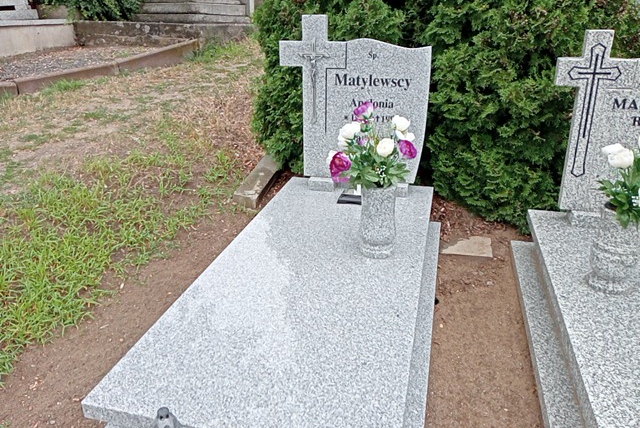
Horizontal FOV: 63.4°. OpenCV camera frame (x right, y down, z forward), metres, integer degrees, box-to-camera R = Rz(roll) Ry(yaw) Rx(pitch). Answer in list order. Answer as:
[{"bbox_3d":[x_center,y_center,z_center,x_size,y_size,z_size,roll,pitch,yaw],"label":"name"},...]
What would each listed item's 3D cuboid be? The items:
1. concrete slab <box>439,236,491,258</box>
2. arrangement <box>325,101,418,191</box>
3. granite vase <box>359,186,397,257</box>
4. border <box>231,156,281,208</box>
[{"bbox_3d":[0.776,0.188,2.750,0.263,0.041,0.243,7,24,16],"label":"concrete slab"},{"bbox_3d":[0.207,-0.263,1.964,0.334,0.304,0.278,5,22,13],"label":"arrangement"},{"bbox_3d":[0.233,0.018,2.082,0.150,0.300,0.150,6,23,13],"label":"granite vase"},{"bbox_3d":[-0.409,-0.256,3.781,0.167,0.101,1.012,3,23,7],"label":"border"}]

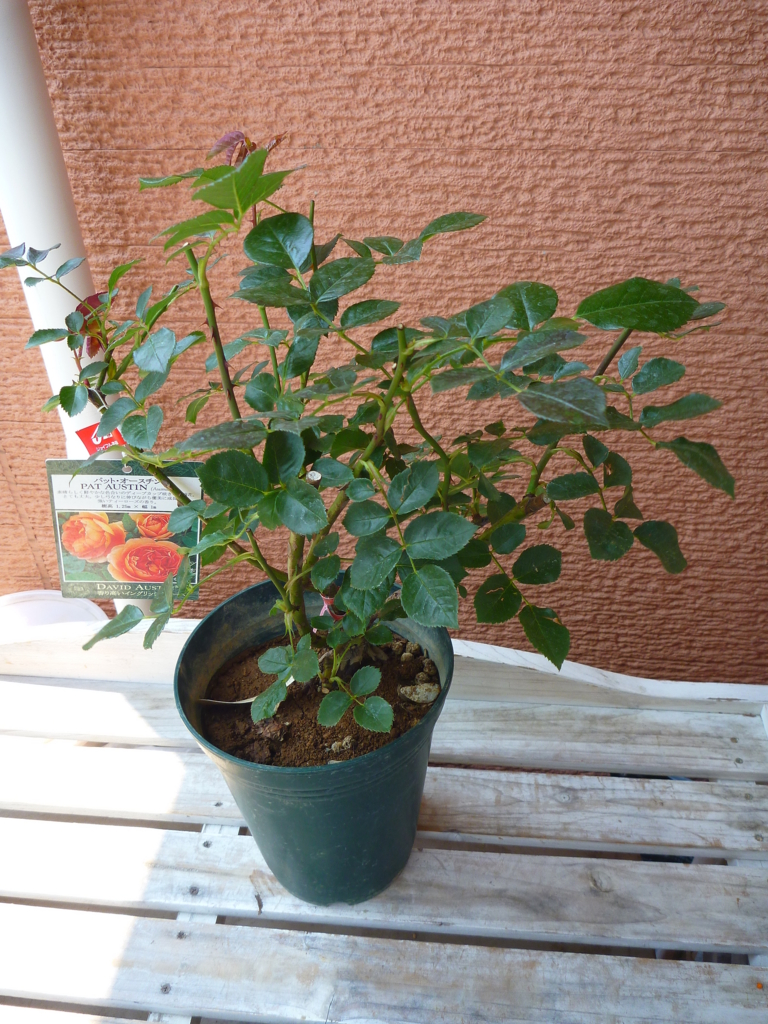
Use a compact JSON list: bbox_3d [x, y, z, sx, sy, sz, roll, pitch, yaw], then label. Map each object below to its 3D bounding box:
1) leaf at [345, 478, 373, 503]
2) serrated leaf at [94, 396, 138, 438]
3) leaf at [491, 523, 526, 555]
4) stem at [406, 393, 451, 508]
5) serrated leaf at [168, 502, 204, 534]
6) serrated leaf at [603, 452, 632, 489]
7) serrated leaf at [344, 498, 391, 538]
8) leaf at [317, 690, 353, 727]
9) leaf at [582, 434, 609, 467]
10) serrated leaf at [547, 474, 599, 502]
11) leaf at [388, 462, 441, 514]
[{"bbox_3d":[-0.014,-0.013,0.485,0.017,0.014,0.006,-2,-9,-1],"label":"leaf"},{"bbox_3d":[-0.163,-0.058,0.505,0.032,0.009,0.016,-40,62,-11],"label":"serrated leaf"},{"bbox_3d":[0.077,0.016,0.512,0.026,0.007,0.019,-36,76,-1],"label":"leaf"},{"bbox_3d":[0.027,-0.036,0.502,0.014,0.090,0.010,-14,38,7],"label":"stem"},{"bbox_3d":[-0.126,0.005,0.521,0.023,0.005,0.020,-37,77,-17],"label":"serrated leaf"},{"bbox_3d":[0.147,-0.024,0.524,0.019,0.006,0.028,26,60,8],"label":"serrated leaf"},{"bbox_3d":[-0.010,0.003,0.471,0.027,0.006,0.022,-5,76,-1],"label":"serrated leaf"},{"bbox_3d":[-0.035,0.138,0.581,0.029,0.006,0.022,-36,63,-21],"label":"leaf"},{"bbox_3d":[0.130,-0.038,0.511,0.021,0.009,0.030,26,40,-23],"label":"leaf"},{"bbox_3d":[0.119,-0.016,0.522,0.035,0.007,0.024,2,47,-9],"label":"serrated leaf"},{"bbox_3d":[0.017,-0.013,0.452,0.027,0.007,0.040,20,55,28],"label":"leaf"}]

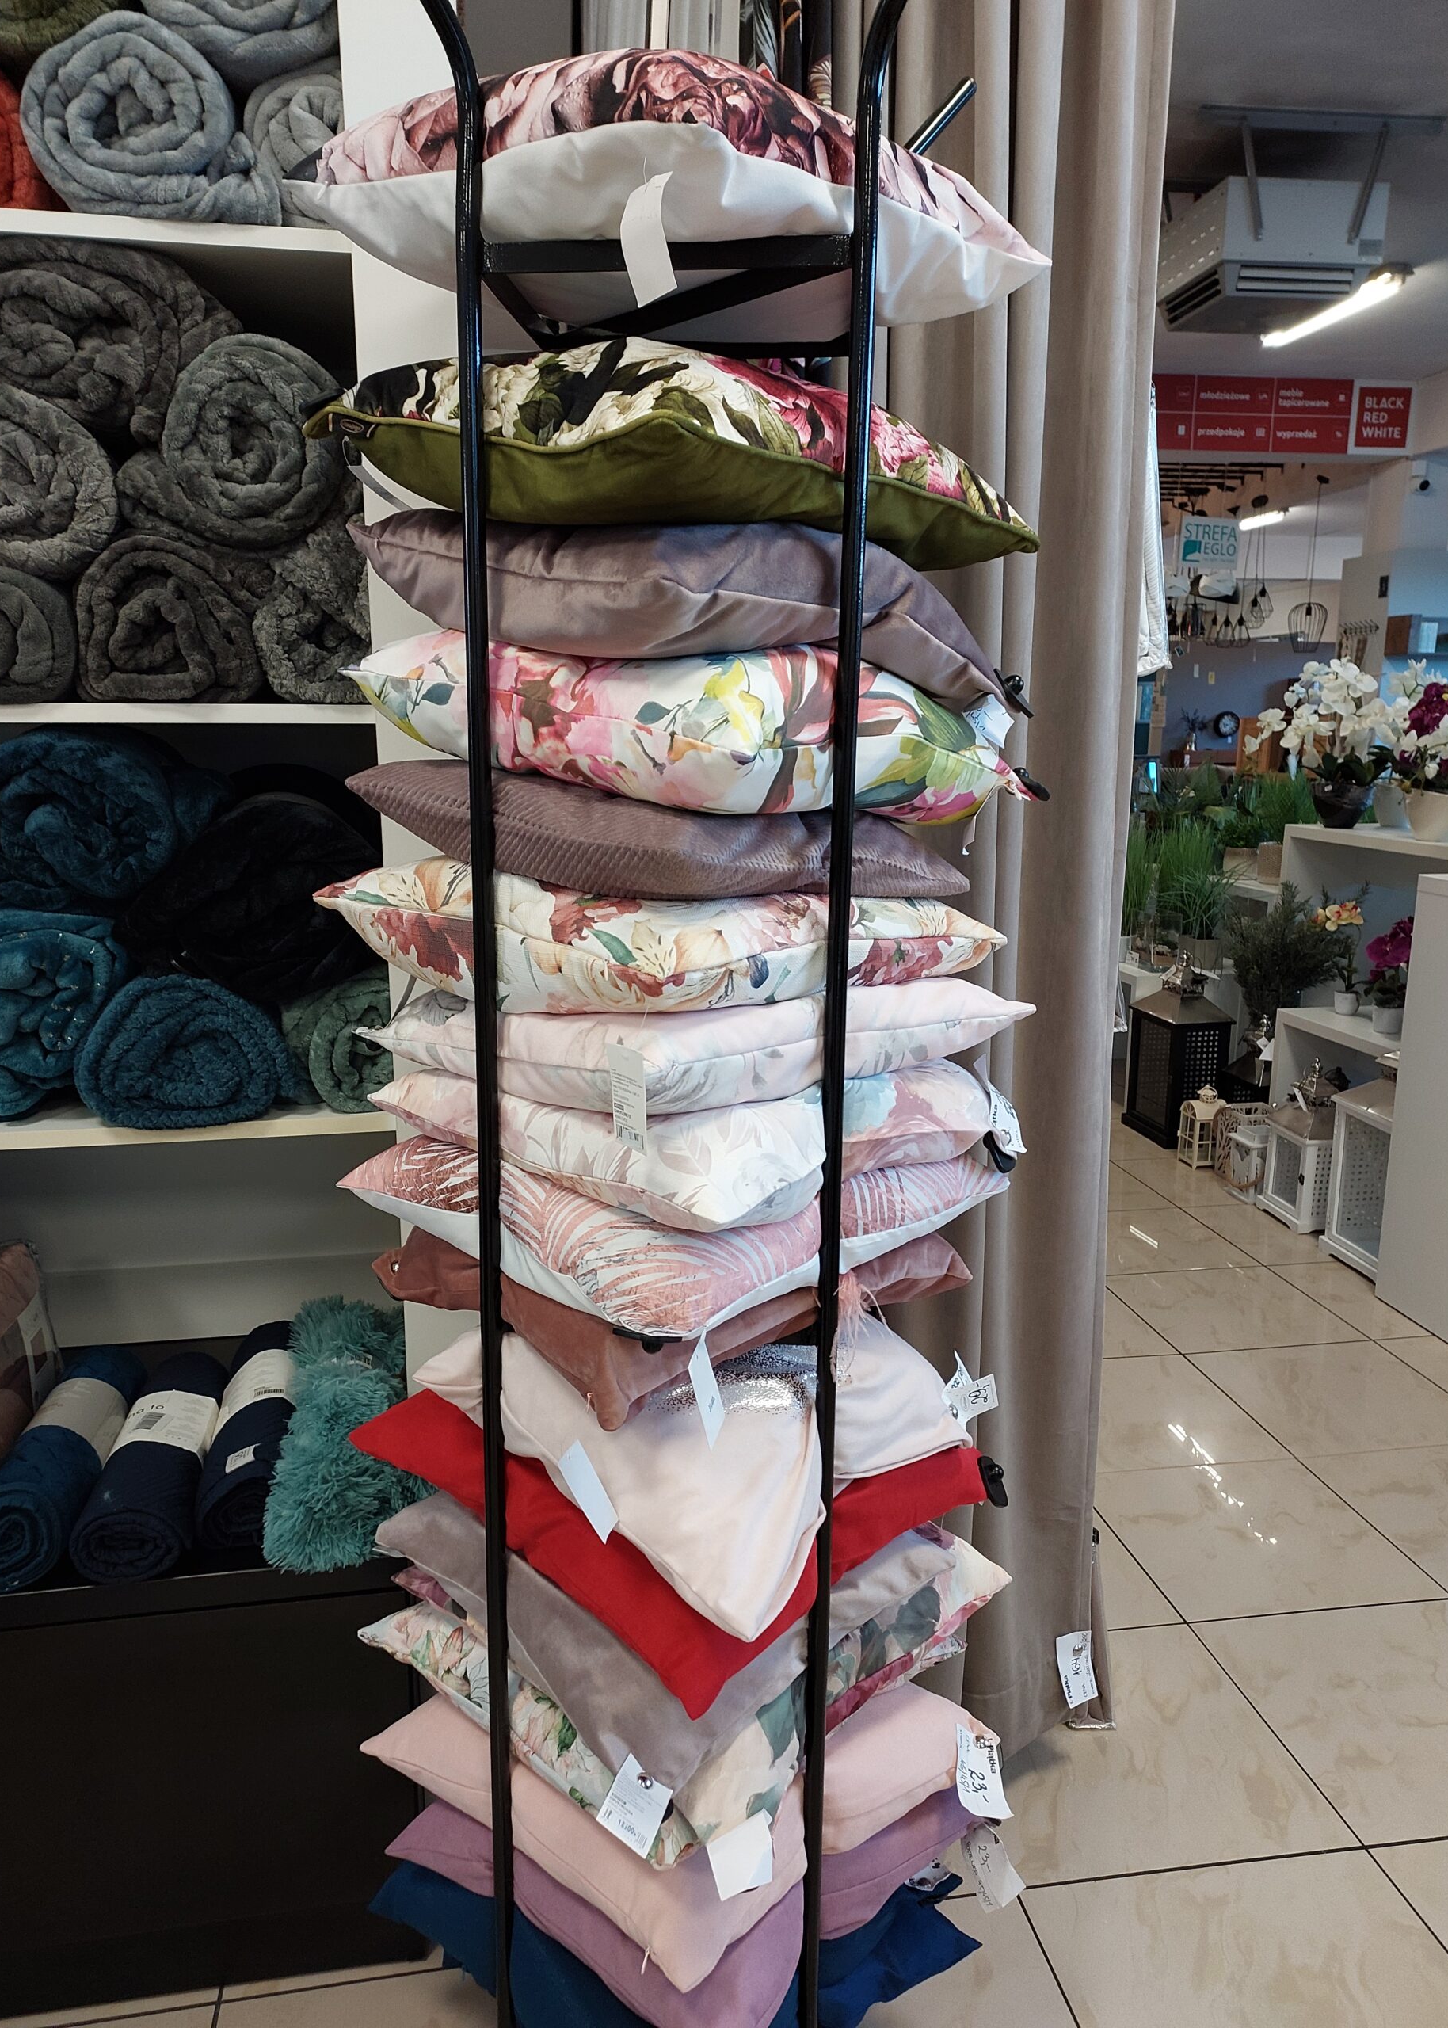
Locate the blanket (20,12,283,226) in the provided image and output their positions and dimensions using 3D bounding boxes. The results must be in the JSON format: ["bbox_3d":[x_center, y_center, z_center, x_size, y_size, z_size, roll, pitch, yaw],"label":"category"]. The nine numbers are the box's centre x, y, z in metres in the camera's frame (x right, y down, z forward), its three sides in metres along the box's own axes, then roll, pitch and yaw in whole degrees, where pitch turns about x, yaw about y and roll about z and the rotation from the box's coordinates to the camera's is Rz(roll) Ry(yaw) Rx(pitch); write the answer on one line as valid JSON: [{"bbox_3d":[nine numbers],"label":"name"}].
[{"bbox_3d":[-0.536,-0.820,1.618,0.210,0.175,0.400,-2,12,-11],"label":"blanket"}]

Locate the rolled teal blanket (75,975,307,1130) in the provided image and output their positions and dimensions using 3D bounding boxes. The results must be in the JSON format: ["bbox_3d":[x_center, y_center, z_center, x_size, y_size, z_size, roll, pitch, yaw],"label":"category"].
[{"bbox_3d":[-0.580,-0.004,1.876,0.220,0.154,0.450,-2,12,-10],"label":"rolled teal blanket"}]

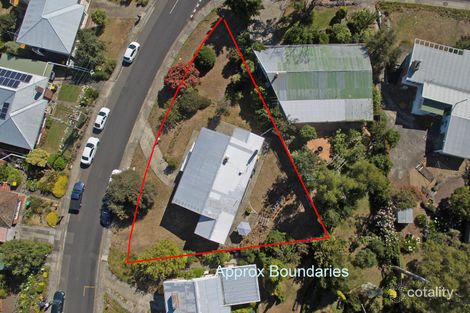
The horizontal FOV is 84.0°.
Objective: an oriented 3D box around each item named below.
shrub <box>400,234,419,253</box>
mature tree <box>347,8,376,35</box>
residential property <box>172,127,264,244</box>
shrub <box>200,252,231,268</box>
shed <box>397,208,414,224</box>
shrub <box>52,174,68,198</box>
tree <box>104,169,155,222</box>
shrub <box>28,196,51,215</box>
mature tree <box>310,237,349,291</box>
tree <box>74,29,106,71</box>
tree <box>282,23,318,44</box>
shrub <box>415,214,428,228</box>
[{"bbox_3d":[27.758,13.833,41.533,2.660,1.500,2.750,0,81,1],"label":"shrub"},{"bbox_3d":[24.358,-25.957,50.057,5.243,3.800,4.494,0,81,-1],"label":"mature tree"},{"bbox_3d":[-3.080,3.870,44.400,10.200,6.000,18.200,22,90,0],"label":"residential property"},{"bbox_3d":[-3.065,17.238,43.352,4.542,3.000,2.596,0,81,-1],"label":"shrub"},{"bbox_3d":[28.400,9.870,44.300,2.500,2.150,2.450,0,90,0],"label":"shed"},{"bbox_3d":[-32.300,5.560,48.400,2.300,1.700,4.000,17,90,0],"label":"shrub"},{"bbox_3d":[-17.267,6.388,43.295,8.155,5.800,8.559,0,81,-1],"label":"tree"},{"bbox_3d":[-35.470,8.884,47.366,3.830,1.600,3.220,0,81,1],"label":"shrub"},{"bbox_3d":[14.432,16.155,39.713,5.600,6.500,7.650,0,81,1],"label":"mature tree"},{"bbox_3d":[-27.176,-20.146,49.242,5.180,5.500,7.880,0,81,1],"label":"tree"},{"bbox_3d":[11.795,-22.144,47.095,6.400,4.200,3.280,0,81,1],"label":"tree"},{"bbox_3d":[31.730,10.970,44.400,2.100,1.800,2.100,0,90,0],"label":"shrub"}]

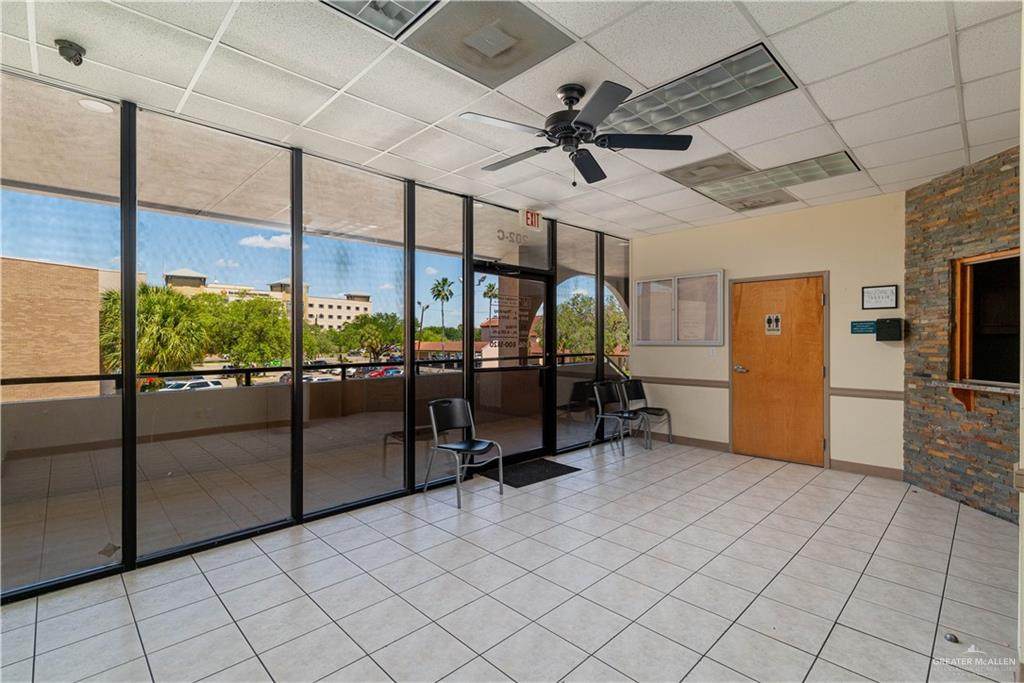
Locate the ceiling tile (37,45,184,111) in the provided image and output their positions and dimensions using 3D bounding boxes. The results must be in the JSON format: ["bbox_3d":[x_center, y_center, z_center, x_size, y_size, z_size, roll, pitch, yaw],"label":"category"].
[{"bbox_3d":[-2.164,-1.423,2.493,0.600,0.020,0.340,0,1,-44],"label":"ceiling tile"}]

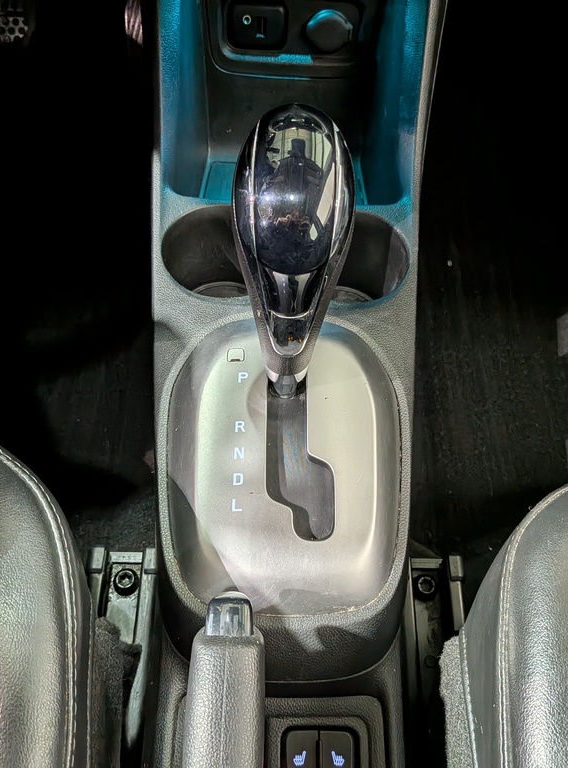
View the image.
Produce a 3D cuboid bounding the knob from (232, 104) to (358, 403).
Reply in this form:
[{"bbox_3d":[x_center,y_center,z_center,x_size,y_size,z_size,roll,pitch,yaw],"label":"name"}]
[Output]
[{"bbox_3d":[0.005,-0.051,0.328,0.054,0.143,0.052,2,39,-2],"label":"knob"}]

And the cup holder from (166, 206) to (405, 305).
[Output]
[{"bbox_3d":[0.000,-0.060,0.460,0.149,0.070,0.078,2,58,-2],"label":"cup holder"}]

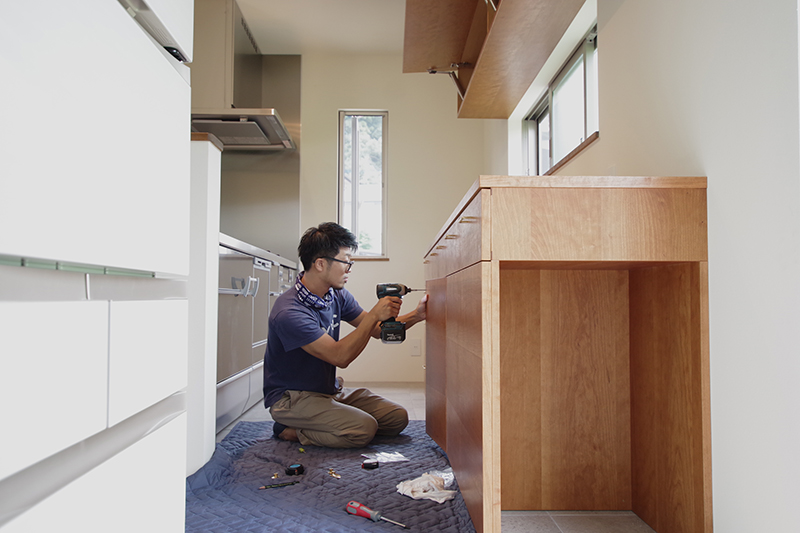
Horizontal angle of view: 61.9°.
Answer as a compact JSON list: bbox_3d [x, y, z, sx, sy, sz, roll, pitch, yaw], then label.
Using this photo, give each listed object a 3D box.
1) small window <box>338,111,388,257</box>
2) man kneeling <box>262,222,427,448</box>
[{"bbox_3d":[-0.266,-0.605,4.860,0.365,1.065,0.100,0,-3,-1],"label":"small window"},{"bbox_3d":[-0.222,0.280,2.840,0.700,0.920,0.460,-1,-3,25],"label":"man kneeling"}]

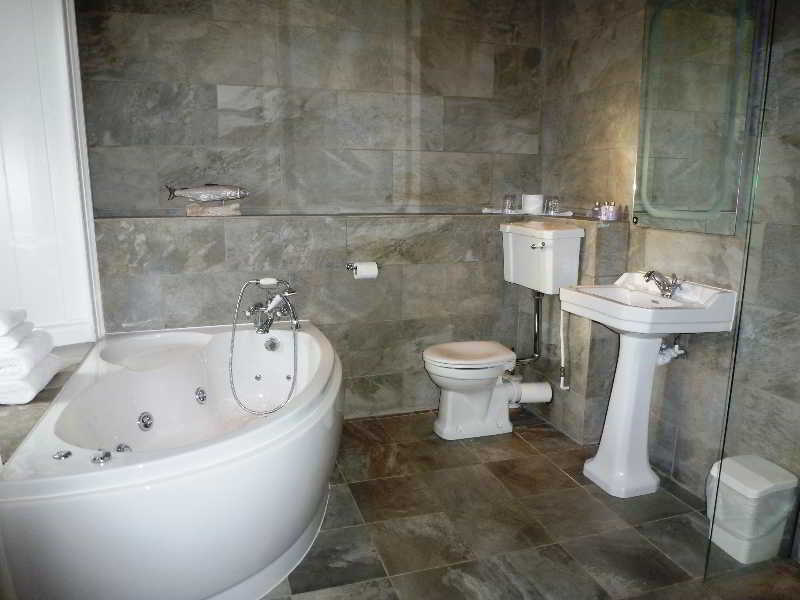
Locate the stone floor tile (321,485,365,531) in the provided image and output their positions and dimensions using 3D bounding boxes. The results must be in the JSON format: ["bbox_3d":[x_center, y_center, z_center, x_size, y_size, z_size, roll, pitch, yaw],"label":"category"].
[{"bbox_3d":[-0.318,0.818,2.165,0.300,0.015,0.302,-3,10,-16],"label":"stone floor tile"}]

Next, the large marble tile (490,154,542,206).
[{"bbox_3d":[0.682,-0.705,3.276,0.301,0.300,0.012,-3,10,-16],"label":"large marble tile"}]

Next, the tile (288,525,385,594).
[{"bbox_3d":[-0.224,0.869,1.874,0.302,0.015,0.302,-3,10,-16],"label":"tile"}]

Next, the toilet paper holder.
[{"bbox_3d":[-0.198,-0.149,2.847,0.165,0.085,0.105,-3,11,-17],"label":"toilet paper holder"}]

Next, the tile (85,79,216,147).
[{"bbox_3d":[-1.198,-0.896,2.686,0.606,0.302,0.012,-3,10,-16],"label":"tile"}]

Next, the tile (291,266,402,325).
[{"bbox_3d":[-0.273,-0.023,2.910,0.597,0.302,0.012,-3,11,-17],"label":"tile"}]

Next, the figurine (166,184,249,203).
[{"bbox_3d":[-0.939,-0.522,2.717,0.381,0.084,0.050,-3,10,-16],"label":"figurine"}]

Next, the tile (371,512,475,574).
[{"bbox_3d":[0.066,0.844,1.931,0.302,0.012,0.302,-3,11,-17],"label":"tile"}]

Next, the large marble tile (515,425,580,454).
[{"bbox_3d":[0.757,0.705,2.778,0.245,0.015,0.300,-3,10,-16],"label":"large marble tile"}]

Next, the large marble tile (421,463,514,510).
[{"bbox_3d":[0.264,0.770,2.285,0.298,0.012,0.313,-3,10,-16],"label":"large marble tile"}]

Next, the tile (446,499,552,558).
[{"bbox_3d":[0.358,0.838,2.040,0.303,0.015,0.302,-3,10,-16],"label":"tile"}]

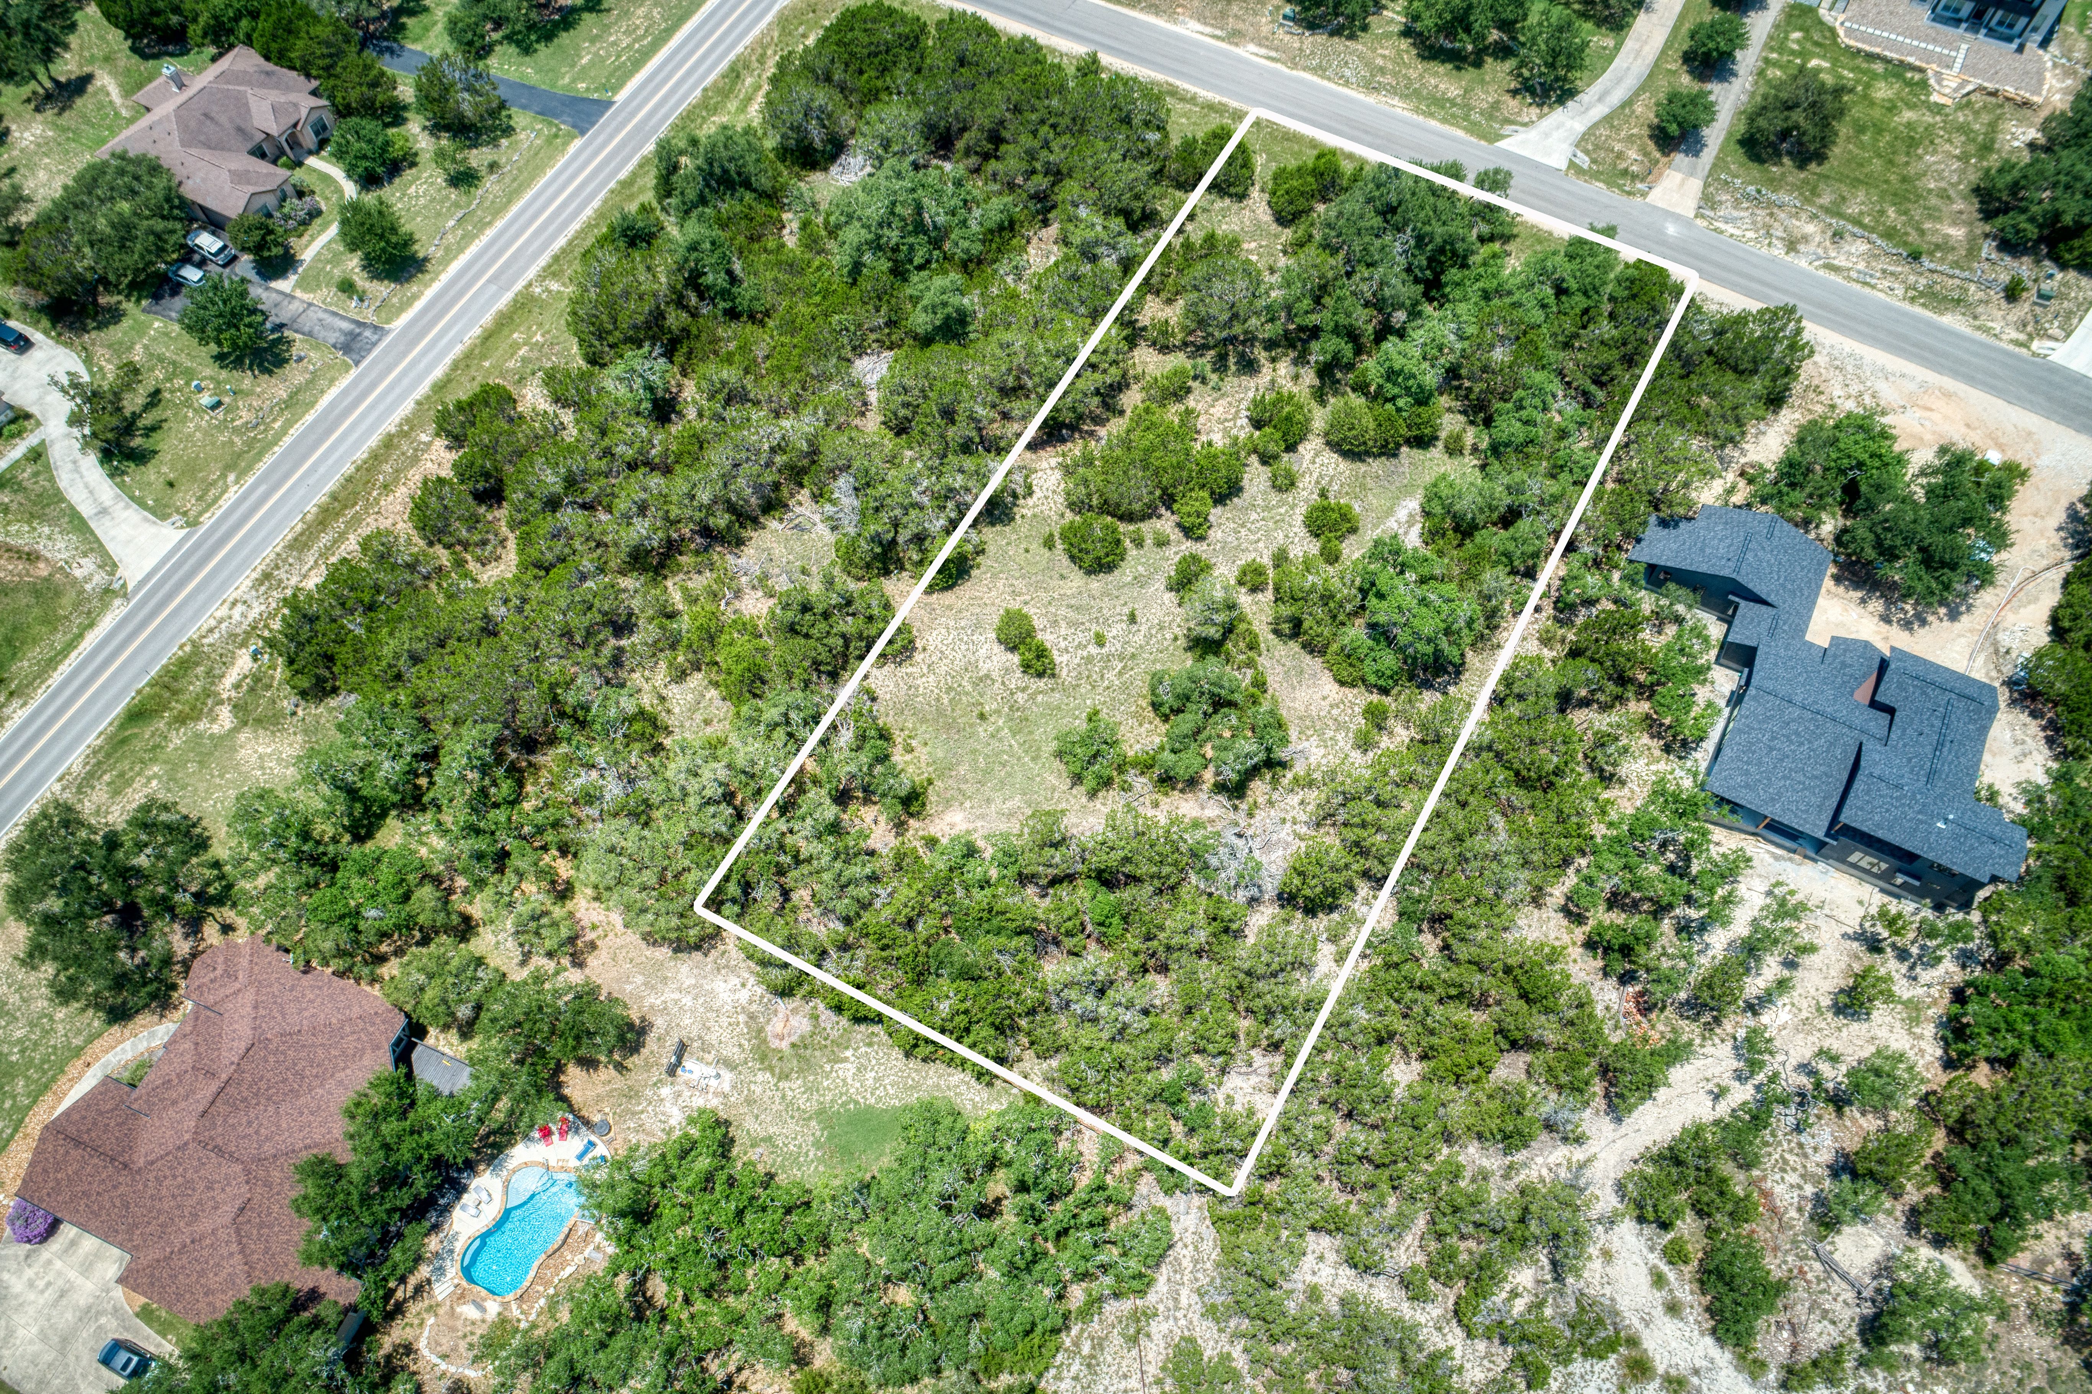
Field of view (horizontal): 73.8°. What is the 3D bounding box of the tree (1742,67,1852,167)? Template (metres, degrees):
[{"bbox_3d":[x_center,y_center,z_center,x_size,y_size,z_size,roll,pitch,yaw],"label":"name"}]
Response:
[{"bbox_3d":[77.390,-60.160,144.270,10.430,7.800,10.430,-2,60,0],"label":"tree"}]

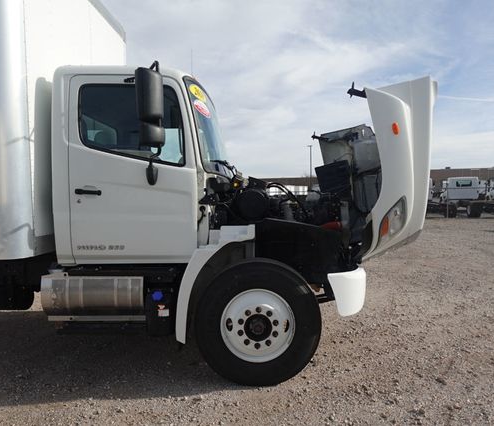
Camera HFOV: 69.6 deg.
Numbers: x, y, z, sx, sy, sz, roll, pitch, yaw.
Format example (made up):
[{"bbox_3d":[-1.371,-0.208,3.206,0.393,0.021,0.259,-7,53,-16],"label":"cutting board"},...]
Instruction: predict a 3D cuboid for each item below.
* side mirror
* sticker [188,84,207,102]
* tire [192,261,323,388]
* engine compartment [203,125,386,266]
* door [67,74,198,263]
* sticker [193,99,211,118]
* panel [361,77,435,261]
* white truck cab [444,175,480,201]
[{"bbox_3d":[-0.701,-0.773,2.588,0.125,0.570,0.210,1,4,15],"label":"side mirror"},{"bbox_3d":[-0.418,-1.028,3.063,0.020,0.145,0.240,-25,-9,27],"label":"sticker"},{"bbox_3d":[0.095,0.899,2.995,1.030,1.030,0.280,0,3,1],"label":"tire"},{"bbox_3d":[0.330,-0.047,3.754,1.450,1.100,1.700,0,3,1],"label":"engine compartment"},{"bbox_3d":[-0.930,-0.364,2.953,1.060,1.550,0.200,0,3,1],"label":"door"},{"bbox_3d":[-0.379,-0.903,3.071,0.020,0.145,0.240,-21,-7,27],"label":"sticker"},{"bbox_3d":[1.360,-0.439,3.780,0.820,1.530,2.000,0,3,1],"label":"panel"},{"bbox_3d":[16.423,-1.857,27.242,2.150,1.750,1.600,1,4,20],"label":"white truck cab"}]

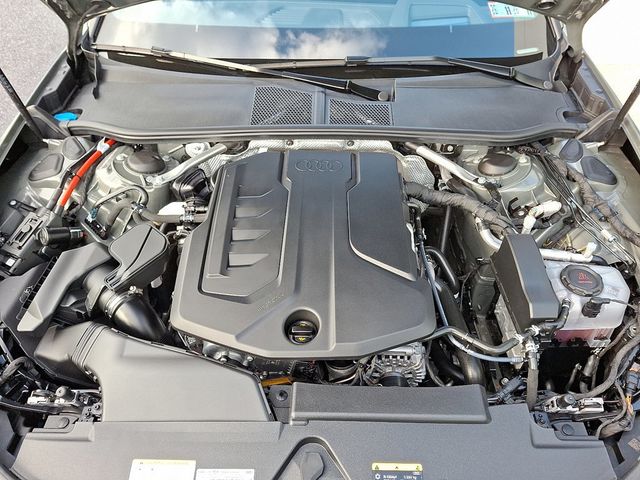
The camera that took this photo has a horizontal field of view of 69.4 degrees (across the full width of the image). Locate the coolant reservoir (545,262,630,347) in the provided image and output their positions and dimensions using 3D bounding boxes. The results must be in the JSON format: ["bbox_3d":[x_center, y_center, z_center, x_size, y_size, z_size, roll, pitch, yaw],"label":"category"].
[{"bbox_3d":[0.475,0.132,0.905,0.170,0.135,0.150,0,54,0],"label":"coolant reservoir"}]

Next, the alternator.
[{"bbox_3d":[0.173,0.299,1.093,0.140,0.140,0.170,0,54,0],"label":"alternator"}]

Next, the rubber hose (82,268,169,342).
[{"bbox_3d":[-0.446,0.152,1.076,0.205,0.100,0.090,34,61,22],"label":"rubber hose"}]

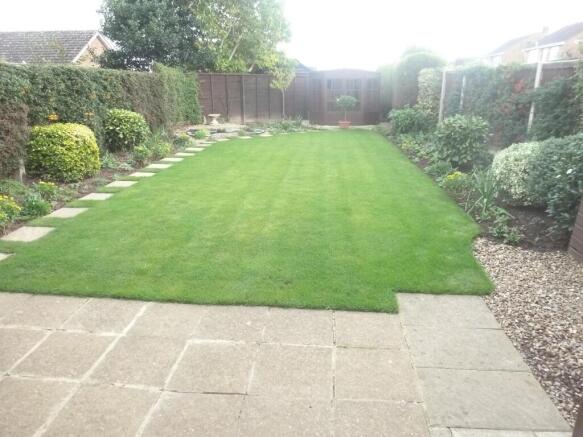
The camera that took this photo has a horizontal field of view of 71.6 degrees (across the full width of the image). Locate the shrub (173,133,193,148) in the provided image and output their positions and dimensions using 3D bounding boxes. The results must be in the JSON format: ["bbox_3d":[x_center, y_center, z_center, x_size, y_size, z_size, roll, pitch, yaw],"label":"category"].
[{"bbox_3d":[-2.676,-1.939,9.967,0.480,0.400,0.460,2,19,5],"label":"shrub"}]

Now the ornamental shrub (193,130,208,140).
[{"bbox_3d":[-2.547,-2.326,11.322,0.428,0.246,0.428,1,19,6],"label":"ornamental shrub"}]

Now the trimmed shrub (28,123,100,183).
[{"bbox_3d":[-3.691,-1.090,6.610,1.030,0.940,1.030,2,19,5],"label":"trimmed shrub"}]

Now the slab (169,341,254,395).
[{"bbox_3d":[-0.442,0.872,2.364,0.443,0.050,0.432,1,19,6],"label":"slab"}]

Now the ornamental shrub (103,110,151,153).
[{"bbox_3d":[-3.761,-2.036,9.339,0.970,0.980,0.950,2,19,5],"label":"ornamental shrub"}]

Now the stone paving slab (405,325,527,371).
[{"bbox_3d":[1.041,0.813,2.479,0.622,0.050,0.400,1,19,5],"label":"stone paving slab"}]

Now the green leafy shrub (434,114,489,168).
[{"bbox_3d":[3.234,-1.476,7.724,0.950,1.000,0.930,2,19,5],"label":"green leafy shrub"}]

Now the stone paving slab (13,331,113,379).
[{"bbox_3d":[-1.355,0.853,2.452,0.445,0.050,0.432,1,19,6],"label":"stone paving slab"}]

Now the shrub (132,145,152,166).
[{"bbox_3d":[-2.913,-1.234,7.909,0.320,0.399,0.320,1,19,6],"label":"shrub"}]

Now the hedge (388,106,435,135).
[{"bbox_3d":[3.796,-3.116,12.787,1.350,0.860,1.200,2,19,5],"label":"hedge"}]

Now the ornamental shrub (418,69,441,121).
[{"bbox_3d":[4.509,-3.835,13.217,0.750,1.950,0.750,2,19,5],"label":"ornamental shrub"}]

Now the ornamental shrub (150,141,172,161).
[{"bbox_3d":[-2.734,-1.434,8.511,0.403,0.383,0.403,1,19,6],"label":"ornamental shrub"}]

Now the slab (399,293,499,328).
[{"bbox_3d":[1.081,0.679,2.868,0.622,0.050,0.416,1,19,5],"label":"slab"}]

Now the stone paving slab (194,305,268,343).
[{"bbox_3d":[-0.416,0.742,2.777,0.460,0.050,0.440,2,19,5],"label":"stone paving slab"}]

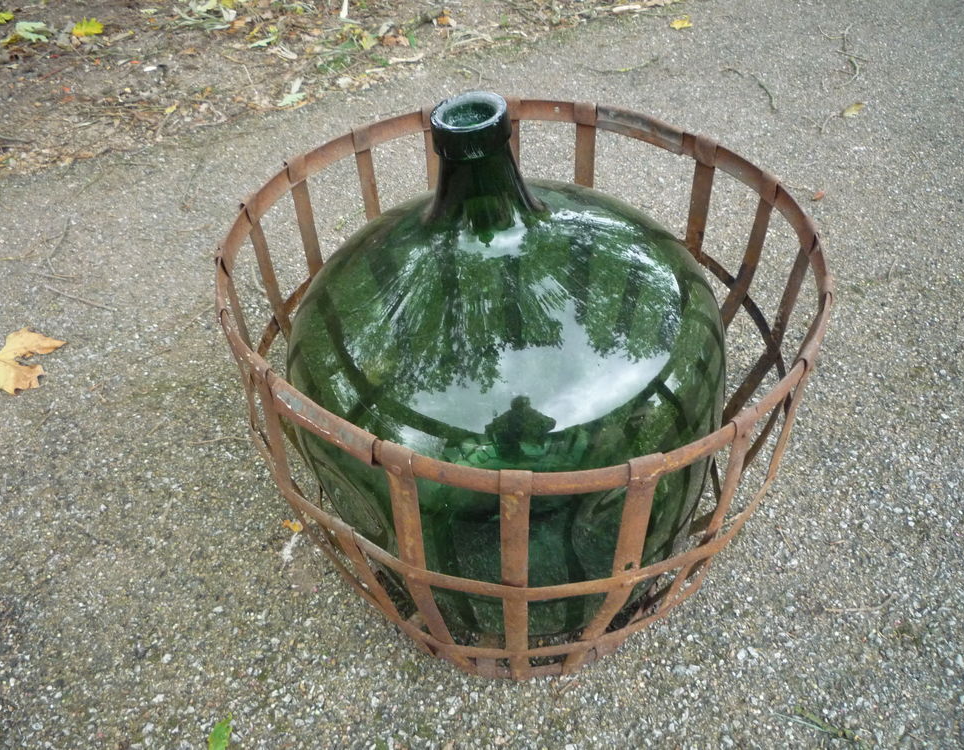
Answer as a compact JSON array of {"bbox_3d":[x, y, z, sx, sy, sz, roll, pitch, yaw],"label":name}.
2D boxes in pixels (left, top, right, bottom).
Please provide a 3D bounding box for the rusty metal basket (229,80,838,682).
[{"bbox_3d":[0.043,0.028,1.037,0.608,0.463,0.608,0,44,0],"label":"rusty metal basket"}]

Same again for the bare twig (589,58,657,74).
[{"bbox_3d":[0.366,-0.773,2.178,0.195,0.008,0.041,-13,46,-13],"label":"bare twig"}]

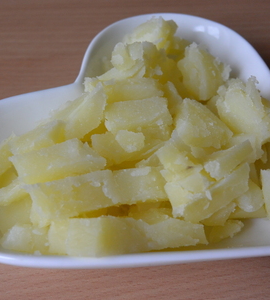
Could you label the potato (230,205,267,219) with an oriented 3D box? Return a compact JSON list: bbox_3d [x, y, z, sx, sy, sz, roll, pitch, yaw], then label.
[{"bbox_3d":[0.060,0.029,0.242,0.024,0.010,0.013,-2,48,-2],"label":"potato"}]

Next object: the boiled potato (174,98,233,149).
[{"bbox_3d":[0.038,-0.015,0.250,0.026,0.016,0.020,23,52,20],"label":"boiled potato"}]

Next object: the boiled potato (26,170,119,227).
[{"bbox_3d":[-0.032,0.025,0.228,0.044,0.018,0.014,-10,49,-9],"label":"boiled potato"}]

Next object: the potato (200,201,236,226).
[{"bbox_3d":[0.042,0.030,0.233,0.023,0.010,0.012,-26,53,-21],"label":"potato"}]

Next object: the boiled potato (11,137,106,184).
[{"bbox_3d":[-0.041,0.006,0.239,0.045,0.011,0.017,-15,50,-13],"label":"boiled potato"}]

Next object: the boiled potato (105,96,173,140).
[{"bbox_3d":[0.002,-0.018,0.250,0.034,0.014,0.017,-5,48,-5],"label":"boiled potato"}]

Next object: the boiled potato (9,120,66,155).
[{"bbox_3d":[-0.054,-0.006,0.254,0.031,0.012,0.015,-23,52,-20],"label":"boiled potato"}]

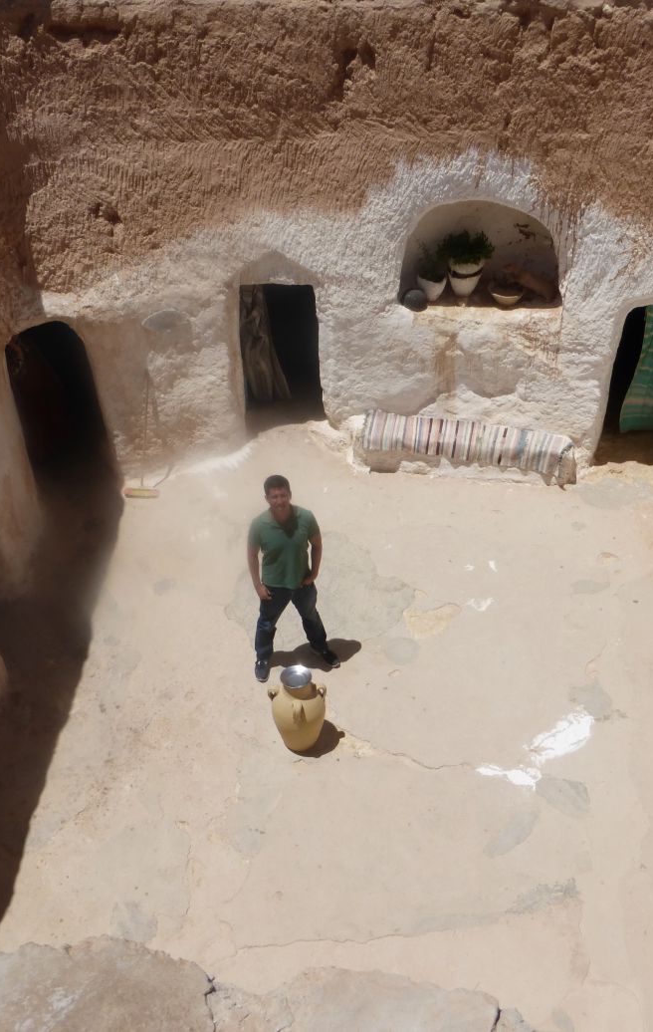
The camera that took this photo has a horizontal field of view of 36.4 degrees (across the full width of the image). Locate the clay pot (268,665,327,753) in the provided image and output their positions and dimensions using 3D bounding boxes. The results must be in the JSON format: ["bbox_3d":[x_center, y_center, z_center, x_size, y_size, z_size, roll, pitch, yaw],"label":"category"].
[{"bbox_3d":[-0.197,1.296,6.597,0.380,0.630,0.380,-2,37,0],"label":"clay pot"}]

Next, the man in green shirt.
[{"bbox_3d":[-0.248,0.424,6.823,0.580,1.740,0.420,-7,38,-6],"label":"man in green shirt"}]

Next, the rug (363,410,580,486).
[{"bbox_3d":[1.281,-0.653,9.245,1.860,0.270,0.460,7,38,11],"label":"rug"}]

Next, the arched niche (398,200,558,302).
[{"bbox_3d":[1.372,-2.332,8.742,1.420,0.900,0.500,4,38,7],"label":"arched niche"}]

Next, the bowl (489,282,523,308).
[{"bbox_3d":[1.603,-1.970,8.886,0.330,0.160,0.330,-2,37,0],"label":"bowl"}]

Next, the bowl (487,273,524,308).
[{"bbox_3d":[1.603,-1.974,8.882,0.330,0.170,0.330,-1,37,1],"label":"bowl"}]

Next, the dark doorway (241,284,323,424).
[{"bbox_3d":[-0.426,-1.550,9.615,0.770,1.480,0.250,-2,37,0],"label":"dark doorway"}]

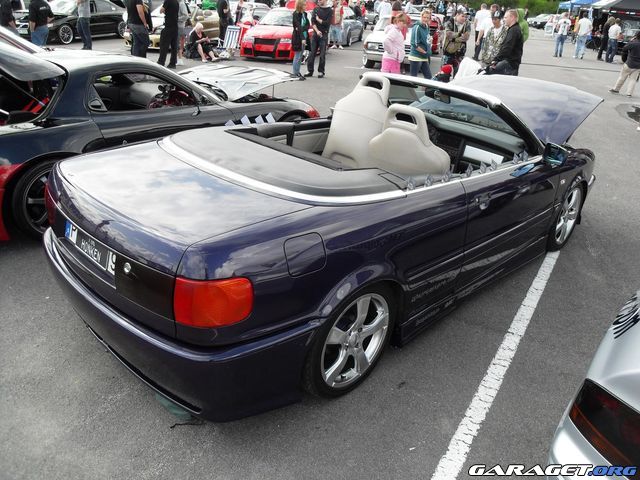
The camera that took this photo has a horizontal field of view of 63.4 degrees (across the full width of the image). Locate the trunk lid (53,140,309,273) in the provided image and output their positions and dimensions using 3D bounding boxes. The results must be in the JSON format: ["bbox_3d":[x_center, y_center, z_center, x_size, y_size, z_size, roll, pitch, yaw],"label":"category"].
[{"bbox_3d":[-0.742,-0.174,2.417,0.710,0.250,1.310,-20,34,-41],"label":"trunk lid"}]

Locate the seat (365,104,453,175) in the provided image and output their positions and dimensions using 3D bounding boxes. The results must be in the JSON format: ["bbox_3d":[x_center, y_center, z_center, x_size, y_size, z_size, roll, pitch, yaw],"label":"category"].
[{"bbox_3d":[0.720,-0.384,3.356,0.860,1.030,0.520,-20,34,-41],"label":"seat"}]

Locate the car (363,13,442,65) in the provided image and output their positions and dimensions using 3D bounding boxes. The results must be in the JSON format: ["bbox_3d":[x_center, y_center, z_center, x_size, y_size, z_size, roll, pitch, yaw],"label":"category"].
[{"bbox_3d":[2.613,-6.171,16.133,1.640,1.380,4.250,9,26,13],"label":"car"}]

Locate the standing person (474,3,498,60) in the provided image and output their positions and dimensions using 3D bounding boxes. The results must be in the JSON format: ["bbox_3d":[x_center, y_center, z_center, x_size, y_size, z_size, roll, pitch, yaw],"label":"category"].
[{"bbox_3d":[6.008,-7.478,18.569,0.520,1.810,0.360,-9,27,-23],"label":"standing person"}]

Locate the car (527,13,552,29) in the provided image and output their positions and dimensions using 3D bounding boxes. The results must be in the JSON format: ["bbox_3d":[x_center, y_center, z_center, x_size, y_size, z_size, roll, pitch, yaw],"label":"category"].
[{"bbox_3d":[24.605,-23.476,55.990,4.300,1.420,1.750,-7,27,-22],"label":"car"}]

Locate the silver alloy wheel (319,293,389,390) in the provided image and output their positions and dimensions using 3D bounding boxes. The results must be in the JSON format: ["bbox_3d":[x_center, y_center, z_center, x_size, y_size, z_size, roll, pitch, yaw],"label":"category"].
[{"bbox_3d":[0.110,0.451,2.534,0.490,0.490,0.205,-20,34,-41],"label":"silver alloy wheel"}]

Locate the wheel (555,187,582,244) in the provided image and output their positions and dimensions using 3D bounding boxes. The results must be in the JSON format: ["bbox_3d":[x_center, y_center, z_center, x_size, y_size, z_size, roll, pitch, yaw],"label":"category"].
[{"bbox_3d":[1.940,-0.223,4.226,0.485,0.485,0.190,-21,33,-40],"label":"wheel"}]

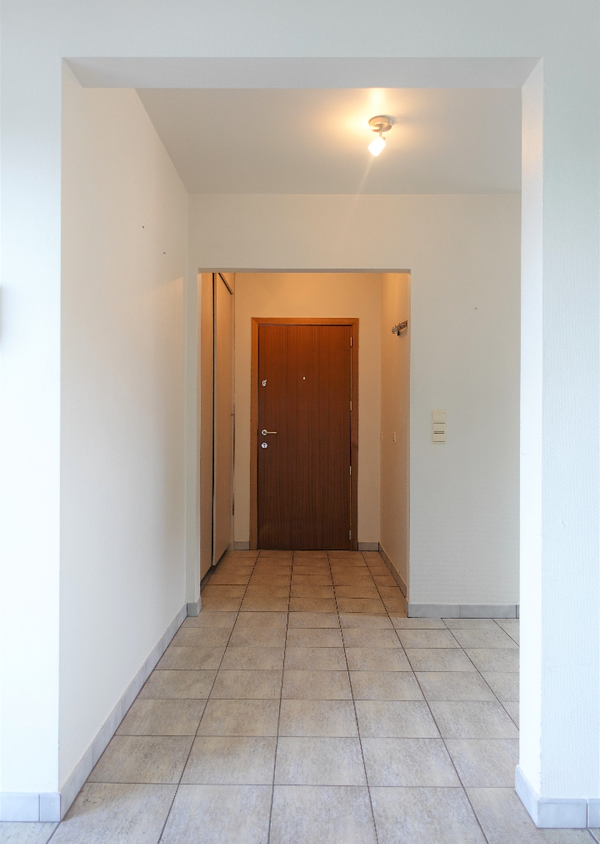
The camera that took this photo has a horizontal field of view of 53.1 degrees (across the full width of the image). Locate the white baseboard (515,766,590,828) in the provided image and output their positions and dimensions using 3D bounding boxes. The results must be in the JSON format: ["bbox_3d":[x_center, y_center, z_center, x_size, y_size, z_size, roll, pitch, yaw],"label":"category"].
[{"bbox_3d":[0.753,1.124,1.804,0.145,0.080,0.176,0,0,0],"label":"white baseboard"}]

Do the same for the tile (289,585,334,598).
[{"bbox_3d":[0.087,1.161,4.082,0.298,0.010,0.293,0,0,1],"label":"tile"}]

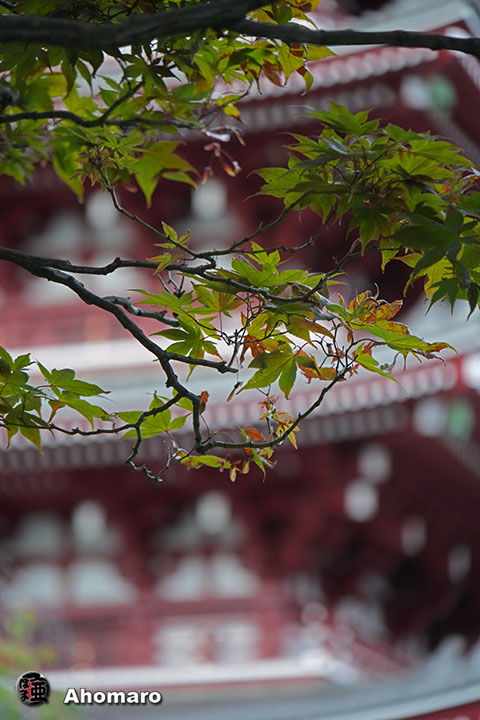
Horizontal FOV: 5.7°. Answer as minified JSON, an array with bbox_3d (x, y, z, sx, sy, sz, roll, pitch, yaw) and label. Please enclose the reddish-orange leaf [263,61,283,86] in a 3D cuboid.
[{"bbox_3d":[0.030,-0.269,4.500,0.019,0.024,0.012,0,-12,0],"label":"reddish-orange leaf"}]

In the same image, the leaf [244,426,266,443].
[{"bbox_3d":[0.015,0.070,4.500,0.021,0.015,0.012,0,-12,0],"label":"leaf"}]

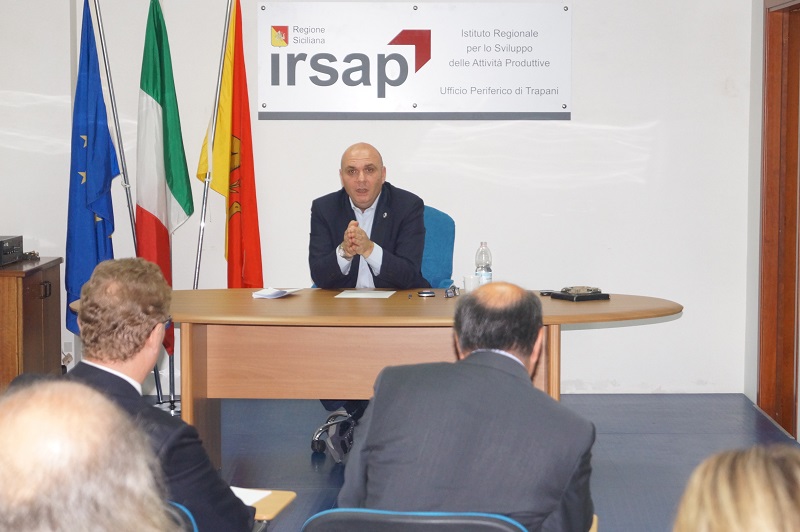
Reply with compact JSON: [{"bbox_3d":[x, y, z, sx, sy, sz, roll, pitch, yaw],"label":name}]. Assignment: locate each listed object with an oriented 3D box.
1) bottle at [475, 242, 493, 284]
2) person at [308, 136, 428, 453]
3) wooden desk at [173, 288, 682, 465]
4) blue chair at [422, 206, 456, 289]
[{"bbox_3d":[0.329,0.018,7.224,0.067,0.220,0.067,0,5,1],"label":"bottle"},{"bbox_3d":[-0.127,0.153,7.705,0.520,1.320,0.800,0,5,4],"label":"person"},{"bbox_3d":[-0.087,0.505,7.072,2.340,0.727,1.040,0,5,1],"label":"wooden desk"},{"bbox_3d":[-0.067,0.257,7.954,0.630,1.070,0.640,0,5,1],"label":"blue chair"}]

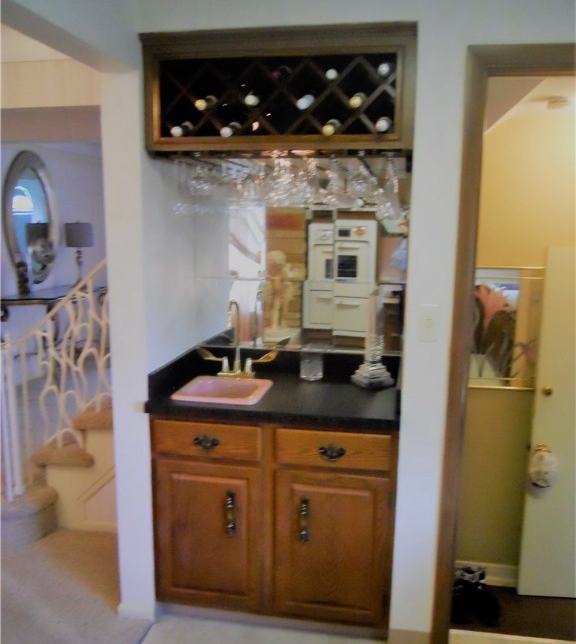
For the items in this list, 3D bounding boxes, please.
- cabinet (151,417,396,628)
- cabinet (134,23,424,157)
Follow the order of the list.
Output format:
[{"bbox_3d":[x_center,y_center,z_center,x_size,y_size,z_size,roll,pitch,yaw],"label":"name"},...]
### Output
[{"bbox_3d":[-0.018,0.689,2.579,0.908,0.774,0.568,2,10,9],"label":"cabinet"},{"bbox_3d":[-0.025,-0.781,2.180,0.912,0.390,0.319,2,10,9],"label":"cabinet"}]

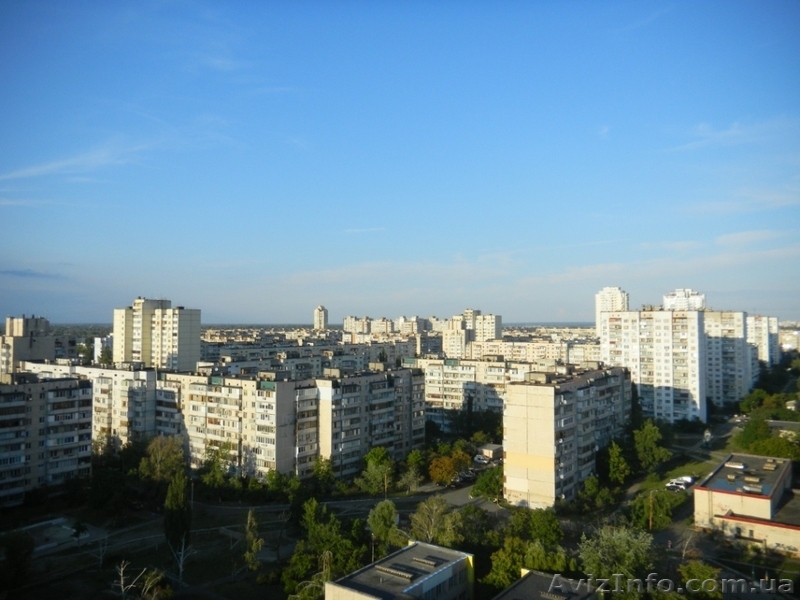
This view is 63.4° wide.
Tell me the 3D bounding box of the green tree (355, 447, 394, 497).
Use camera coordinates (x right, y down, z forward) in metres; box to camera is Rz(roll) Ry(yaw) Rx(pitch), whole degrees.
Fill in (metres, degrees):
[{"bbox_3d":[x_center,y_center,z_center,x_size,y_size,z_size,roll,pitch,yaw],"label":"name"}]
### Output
[{"bbox_3d":[-6.194,41.580,157.374,9.425,11.337,8.954,0,-2,0],"label":"green tree"}]

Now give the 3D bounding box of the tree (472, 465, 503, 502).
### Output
[{"bbox_3d":[20.862,44.272,156.241,7.200,7.000,7.200,0,-2,0],"label":"tree"}]

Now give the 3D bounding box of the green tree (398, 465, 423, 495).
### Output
[{"bbox_3d":[2.690,43.686,158.380,5.870,6.795,5.694,0,-2,0],"label":"green tree"}]

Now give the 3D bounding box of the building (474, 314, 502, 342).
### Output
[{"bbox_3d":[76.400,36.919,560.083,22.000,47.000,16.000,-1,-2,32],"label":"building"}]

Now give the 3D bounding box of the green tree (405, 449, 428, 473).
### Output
[{"bbox_3d":[4.368,43.442,171.425,6.088,8.148,5.905,0,-2,0],"label":"green tree"}]

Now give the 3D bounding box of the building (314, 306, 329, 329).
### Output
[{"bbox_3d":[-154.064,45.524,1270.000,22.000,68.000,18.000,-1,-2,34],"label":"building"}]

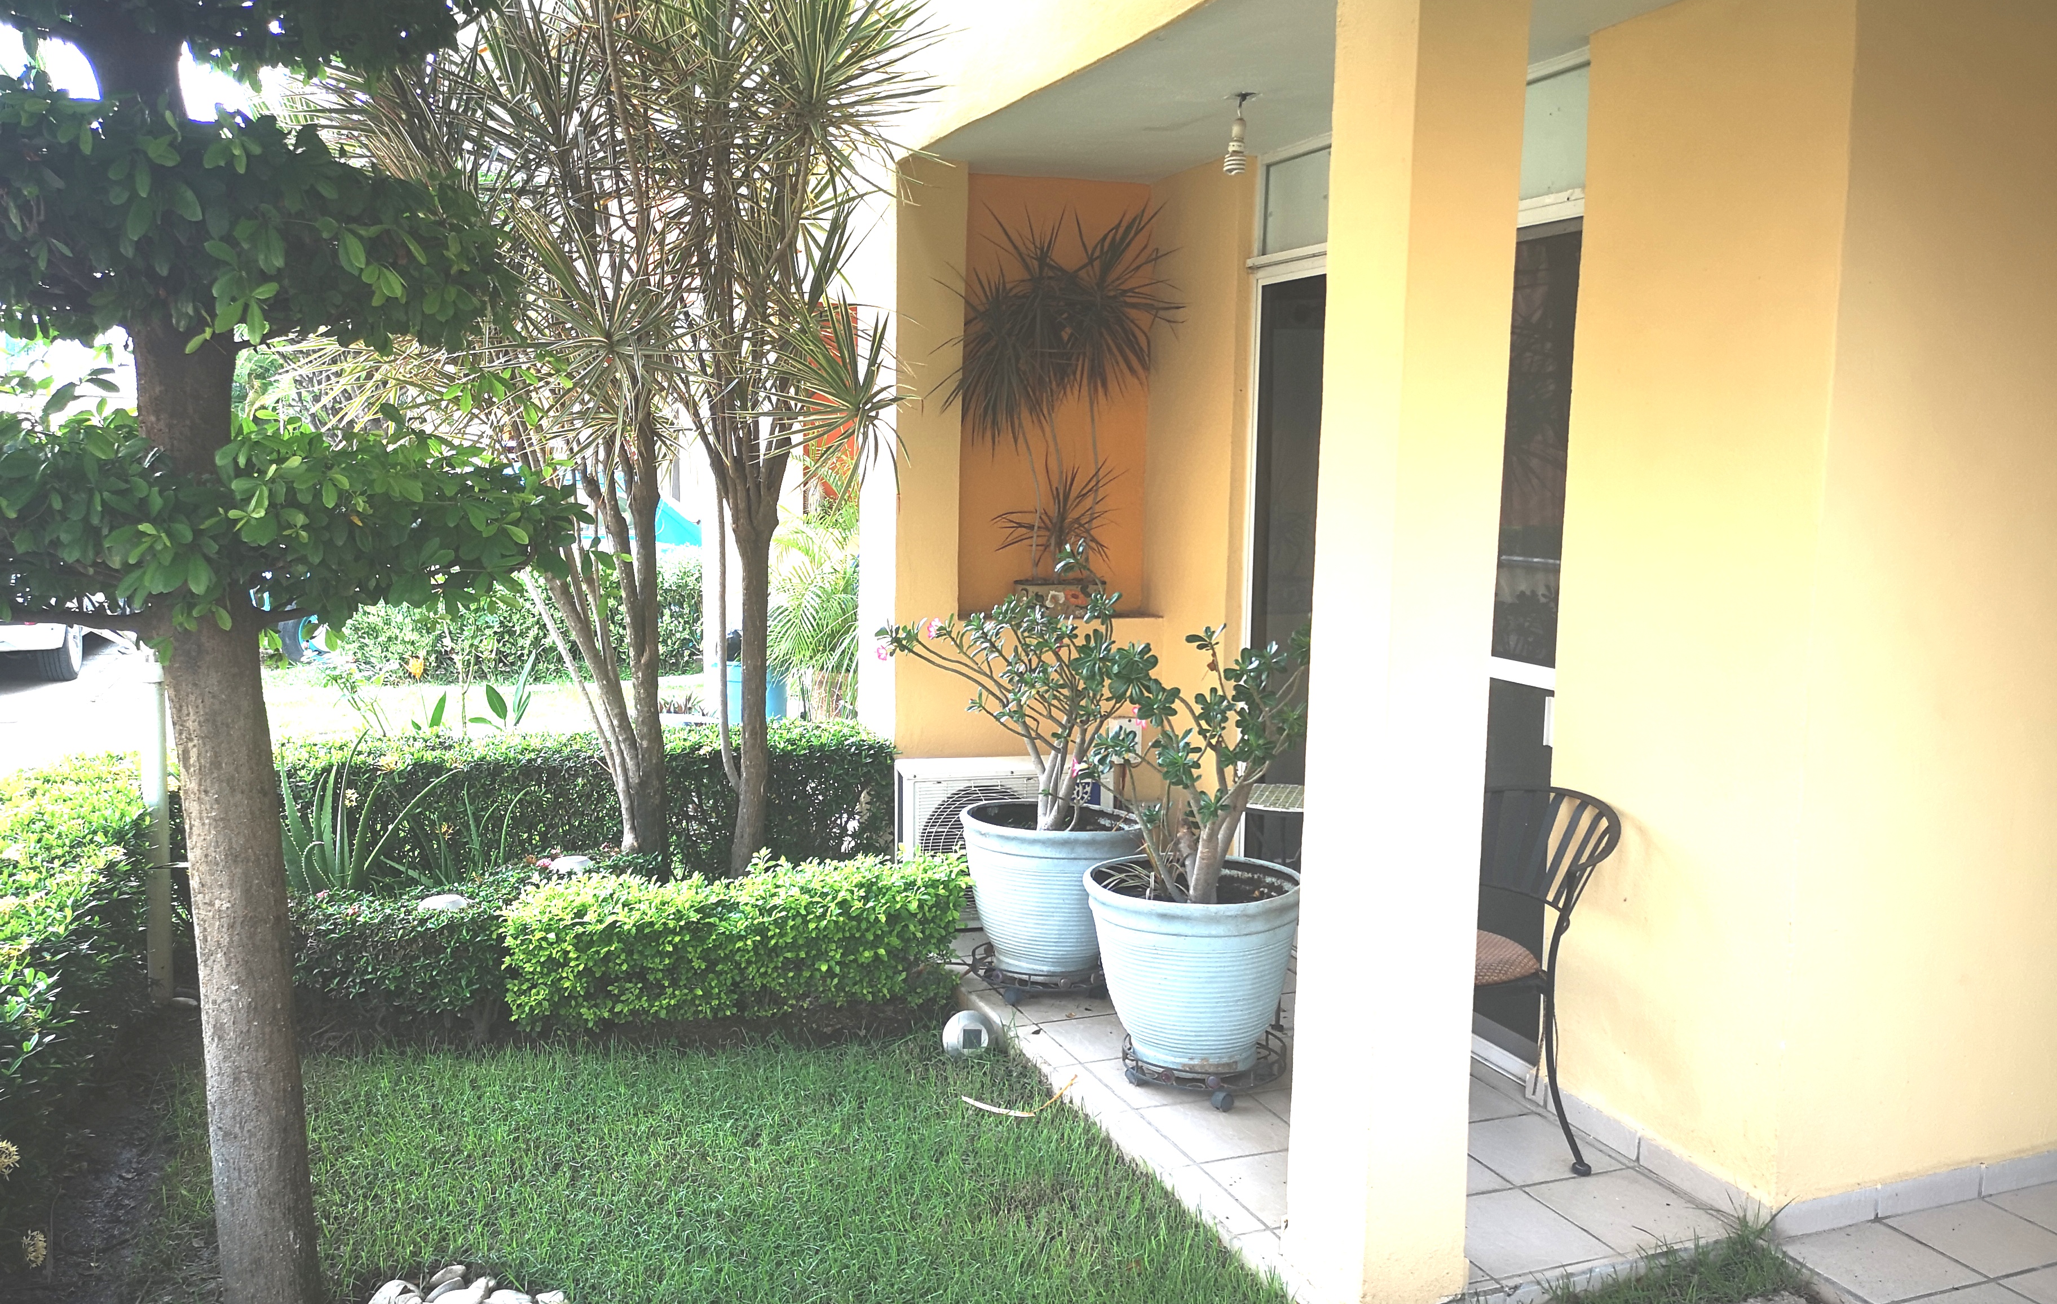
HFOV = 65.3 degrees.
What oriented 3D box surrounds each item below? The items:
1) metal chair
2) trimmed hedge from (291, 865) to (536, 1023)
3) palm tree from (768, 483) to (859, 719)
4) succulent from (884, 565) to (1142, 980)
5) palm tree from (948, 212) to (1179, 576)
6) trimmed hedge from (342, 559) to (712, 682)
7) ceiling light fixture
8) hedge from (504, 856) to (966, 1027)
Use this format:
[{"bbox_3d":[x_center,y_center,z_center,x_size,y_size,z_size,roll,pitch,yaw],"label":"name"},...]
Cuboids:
[{"bbox_3d":[0.949,0.744,3.621,0.540,0.830,0.470,-3,8,-31],"label":"metal chair"},{"bbox_3d":[-1.900,0.900,4.840,0.900,0.300,0.550,-2,7,-21],"label":"trimmed hedge"},{"bbox_3d":[-1.196,-0.267,9.581,0.850,1.484,0.850,-2,7,-21],"label":"palm tree"},{"bbox_3d":[-0.016,0.332,4.714,0.770,1.206,0.700,1,7,0],"label":"succulent"},{"bbox_3d":[0.088,-0.803,5.582,0.830,1.414,0.520,-2,7,-21],"label":"palm tree"},{"bbox_3d":[-3.813,-0.299,12.089,2.500,0.864,0.750,-2,7,-21],"label":"trimmed hedge"},{"bbox_3d":[0.561,-1.378,4.279,0.075,0.216,0.075,1,7,0],"label":"ceiling light fixture"},{"bbox_3d":[-0.892,0.879,4.904,1.330,0.355,0.420,-2,7,-21],"label":"hedge"}]

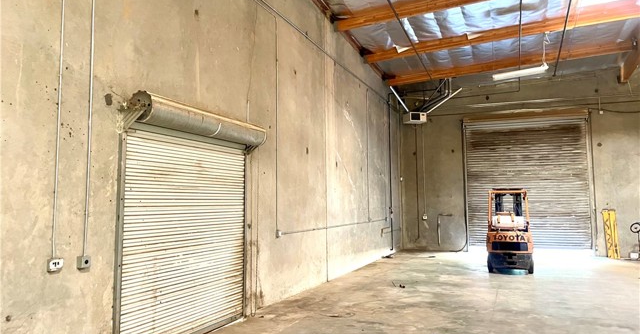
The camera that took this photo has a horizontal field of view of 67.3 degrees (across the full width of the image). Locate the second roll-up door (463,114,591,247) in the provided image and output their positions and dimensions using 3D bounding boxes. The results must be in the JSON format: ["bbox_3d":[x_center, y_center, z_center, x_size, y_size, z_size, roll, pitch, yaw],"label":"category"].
[{"bbox_3d":[7.056,0.558,16.451,3.953,4.546,0.168,-2,-5,22],"label":"second roll-up door"}]

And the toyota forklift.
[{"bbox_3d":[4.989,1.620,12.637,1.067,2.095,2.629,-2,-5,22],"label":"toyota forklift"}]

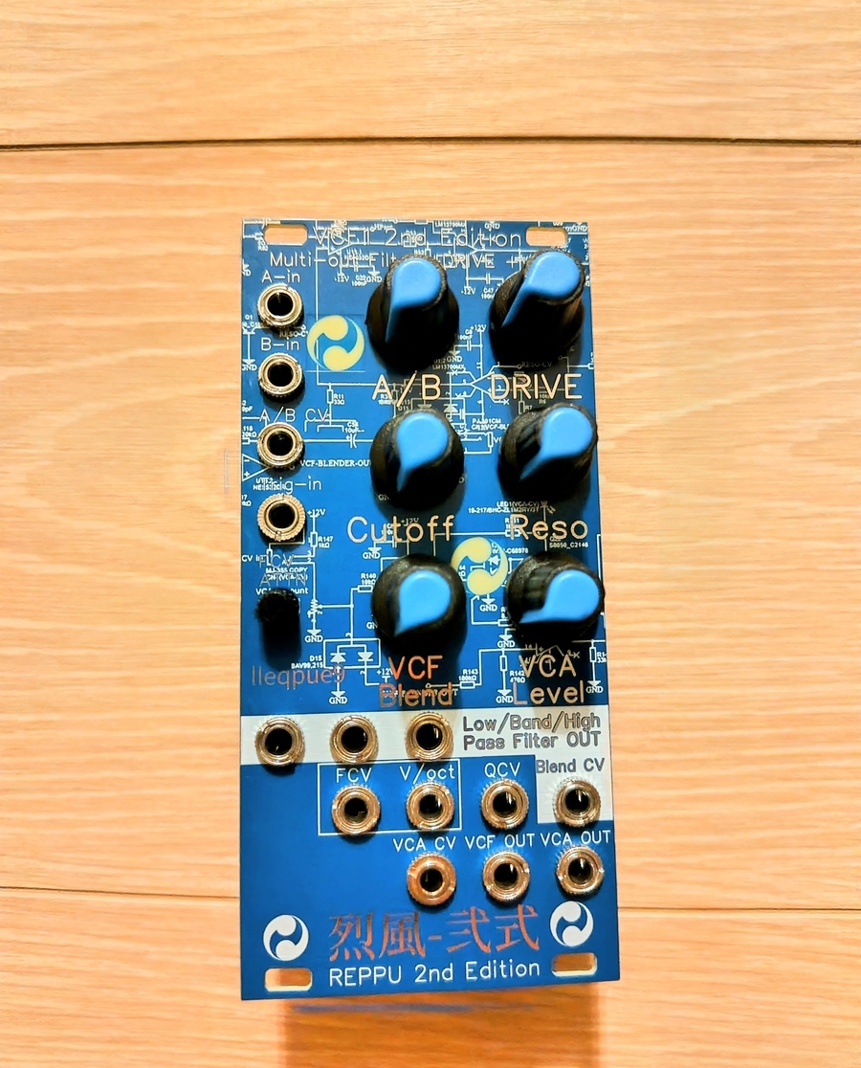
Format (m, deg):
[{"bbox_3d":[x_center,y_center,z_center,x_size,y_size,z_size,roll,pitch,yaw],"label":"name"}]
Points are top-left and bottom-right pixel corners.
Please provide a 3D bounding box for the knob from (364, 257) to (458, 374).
[{"bbox_3d":[-0.002,-0.037,0.123,0.016,0.017,0.016,45,84,1],"label":"knob"}]

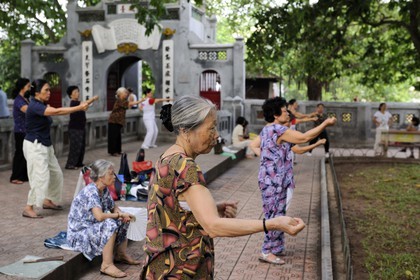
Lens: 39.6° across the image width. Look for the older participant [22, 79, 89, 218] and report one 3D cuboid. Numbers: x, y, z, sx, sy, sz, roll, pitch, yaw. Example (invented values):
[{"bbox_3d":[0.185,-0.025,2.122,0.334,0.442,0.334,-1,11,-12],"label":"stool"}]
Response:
[{"bbox_3d":[-1.669,0.072,6.415,0.780,1.490,0.480,1,4,7],"label":"older participant"}]

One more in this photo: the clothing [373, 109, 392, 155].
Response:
[{"bbox_3d":[4.865,-0.261,16.451,0.520,1.240,0.300,0,4,-9],"label":"clothing"}]

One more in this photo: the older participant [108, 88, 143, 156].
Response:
[{"bbox_3d":[-1.891,-0.416,13.043,0.780,1.510,0.480,1,4,7],"label":"older participant"}]

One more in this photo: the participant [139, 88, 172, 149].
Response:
[{"bbox_3d":[-1.394,-0.548,14.926,0.820,1.510,0.480,1,4,7],"label":"participant"}]

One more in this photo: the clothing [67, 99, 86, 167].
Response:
[{"bbox_3d":[-2.432,-0.107,10.628,0.300,1.230,0.380,2,4,17],"label":"clothing"}]

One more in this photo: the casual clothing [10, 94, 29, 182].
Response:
[{"bbox_3d":[-2.858,-0.031,8.835,0.340,1.330,0.400,1,4,7],"label":"casual clothing"}]

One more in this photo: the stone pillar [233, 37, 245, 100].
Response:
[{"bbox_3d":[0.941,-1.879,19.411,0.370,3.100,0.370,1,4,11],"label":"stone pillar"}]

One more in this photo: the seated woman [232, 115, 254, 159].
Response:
[{"bbox_3d":[0.857,-0.072,15.262,0.620,1.070,0.480,1,4,9],"label":"seated woman"}]

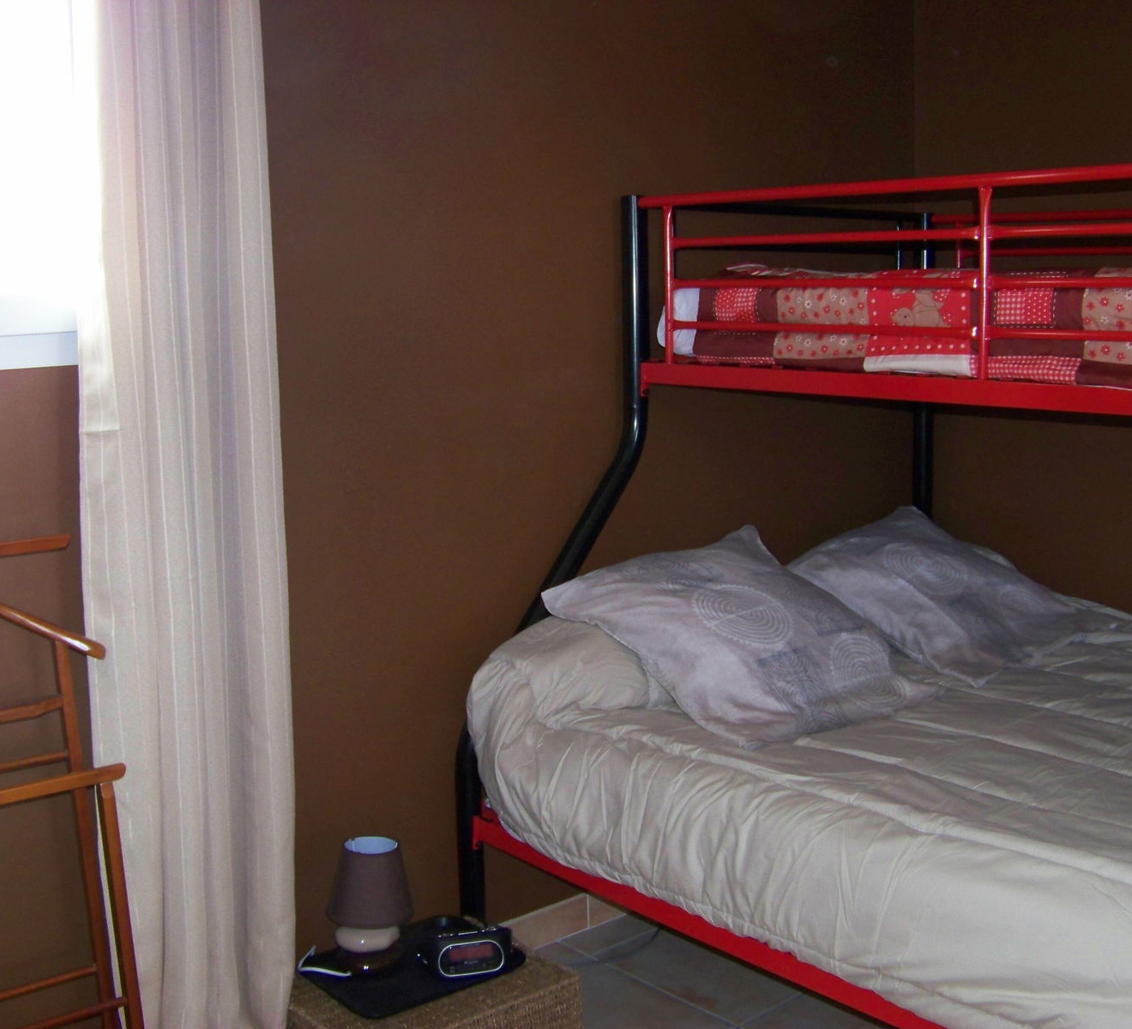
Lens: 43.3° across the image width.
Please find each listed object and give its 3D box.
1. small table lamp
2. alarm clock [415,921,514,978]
[{"bbox_3d":[-0.327,0.652,2.383,0.144,0.211,0.144,-1,9,0],"label":"small table lamp"},{"bbox_3d":[-0.169,0.716,2.393,0.140,0.074,0.080,-3,10,-15],"label":"alarm clock"}]

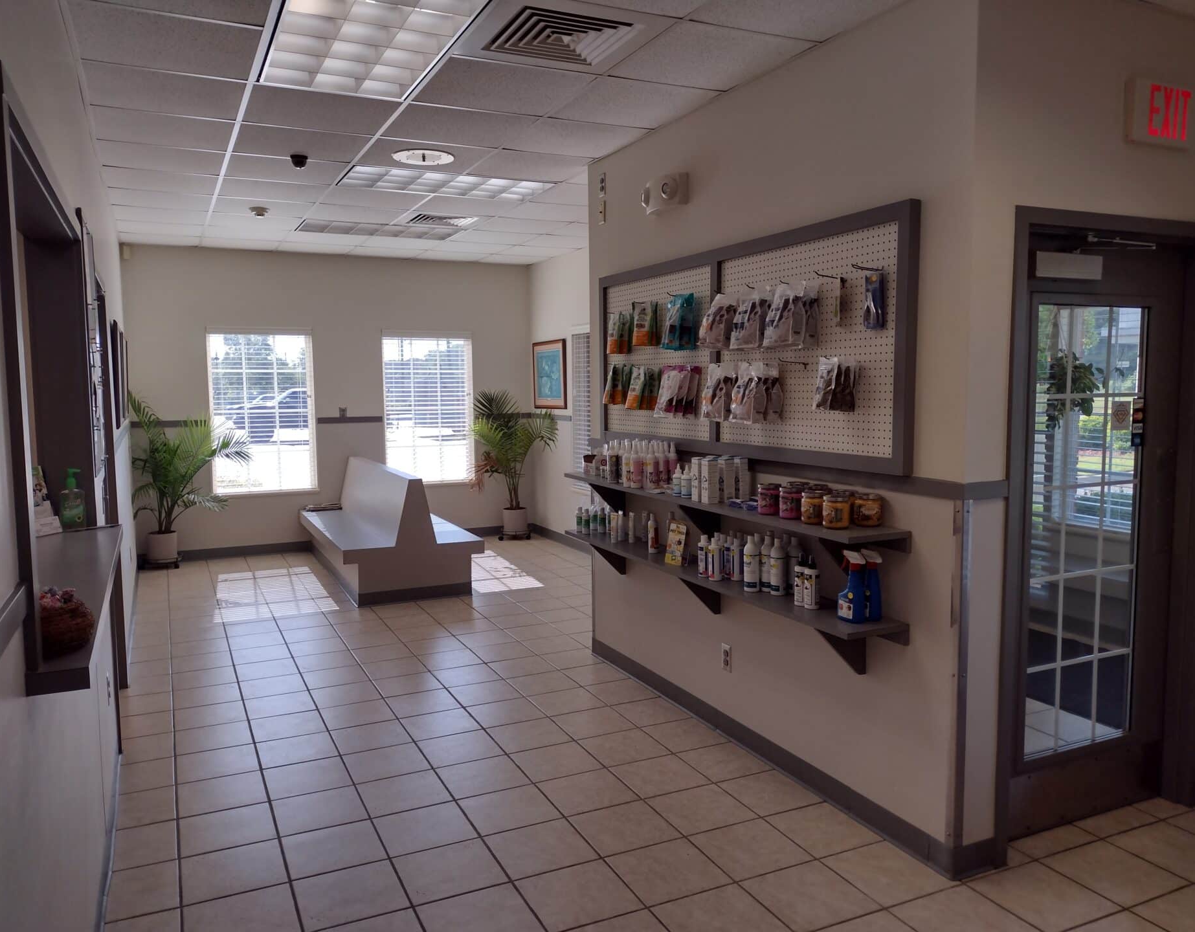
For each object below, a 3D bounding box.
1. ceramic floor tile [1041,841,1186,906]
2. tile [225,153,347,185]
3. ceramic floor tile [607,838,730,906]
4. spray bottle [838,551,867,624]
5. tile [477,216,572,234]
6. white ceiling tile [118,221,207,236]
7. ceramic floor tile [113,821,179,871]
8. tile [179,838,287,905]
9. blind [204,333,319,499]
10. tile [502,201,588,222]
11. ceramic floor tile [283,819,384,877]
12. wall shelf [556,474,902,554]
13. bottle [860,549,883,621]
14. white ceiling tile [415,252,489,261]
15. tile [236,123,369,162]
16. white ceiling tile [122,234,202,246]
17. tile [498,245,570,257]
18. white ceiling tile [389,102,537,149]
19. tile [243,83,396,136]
[{"bbox_3d":[1.579,1.241,2.959,0.300,0.010,0.300,-3,6,-25],"label":"ceramic floor tile"},{"bbox_3d":[-1.696,-1.617,5.275,0.600,0.020,0.600,-3,5,-25],"label":"tile"},{"bbox_3d":[0.226,1.289,3.080,0.307,0.010,0.307,-3,6,-24],"label":"ceramic floor tile"},{"bbox_3d":[0.827,0.390,3.157,0.062,0.222,0.108,-3,5,-25],"label":"spray bottle"},{"bbox_3d":[-0.544,-1.776,7.139,0.600,0.020,0.600,-3,6,-25],"label":"tile"},{"bbox_3d":[-3.281,-1.779,7.302,0.586,0.018,0.605,-3,5,-24],"label":"white ceiling tile"},{"bbox_3d":[-1.532,1.296,3.303,0.197,0.010,0.305,-4,6,-24],"label":"ceramic floor tile"},{"bbox_3d":[-1.170,1.308,3.127,0.305,0.010,0.305,-4,6,-24],"label":"tile"},{"bbox_3d":[-2.919,-0.460,8.482,0.872,1.396,0.060,-3,6,-25],"label":"blind"},{"bbox_3d":[-0.298,-1.744,6.614,0.605,0.018,0.605,-3,5,-24],"label":"tile"},{"bbox_3d":[-0.868,1.262,3.188,0.300,0.010,0.300,-3,6,-25],"label":"ceramic floor tile"},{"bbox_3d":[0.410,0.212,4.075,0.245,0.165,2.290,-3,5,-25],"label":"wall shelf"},{"bbox_3d":[0.877,0.386,3.144,0.060,0.224,0.100,-3,6,-24],"label":"bottle"},{"bbox_3d":[-1.323,-1.928,8.852,0.605,0.018,0.584,-3,5,-24],"label":"white ceiling tile"},{"bbox_3d":[-1.443,-1.575,4.717,0.602,0.018,0.602,-3,6,-24],"label":"tile"},{"bbox_3d":[-3.484,-1.810,7.738,0.590,0.015,0.600,-3,5,-25],"label":"white ceiling tile"},{"bbox_3d":[-0.534,-1.884,8.480,0.530,0.020,0.600,-3,6,-25],"label":"tile"},{"bbox_3d":[-0.633,-1.553,4.419,0.605,0.018,0.605,-3,5,-24],"label":"white ceiling tile"},{"bbox_3d":[-1.188,-1.529,4.171,0.600,0.020,0.600,-3,5,-25],"label":"tile"}]

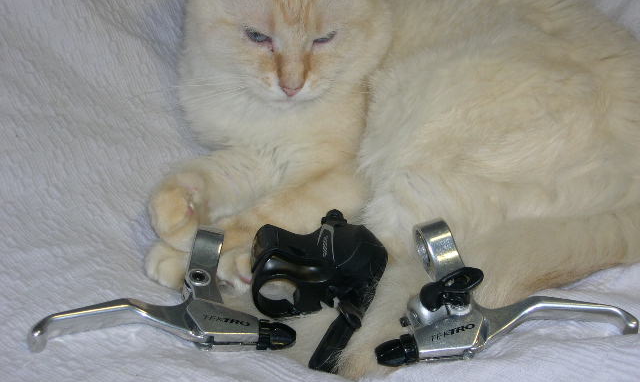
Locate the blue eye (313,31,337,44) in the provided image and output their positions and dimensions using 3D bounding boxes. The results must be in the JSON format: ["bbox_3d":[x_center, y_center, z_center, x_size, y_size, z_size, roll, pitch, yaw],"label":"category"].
[{"bbox_3d":[0.003,-0.093,0.752,0.016,0.009,0.009,0,18,0],"label":"blue eye"}]

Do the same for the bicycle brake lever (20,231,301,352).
[{"bbox_3d":[-0.092,0.059,0.725,0.152,0.033,0.068,0,50,0],"label":"bicycle brake lever"}]

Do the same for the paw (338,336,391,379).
[{"bbox_3d":[0.024,0.093,0.695,0.030,0.023,0.036,14,44,15],"label":"paw"}]

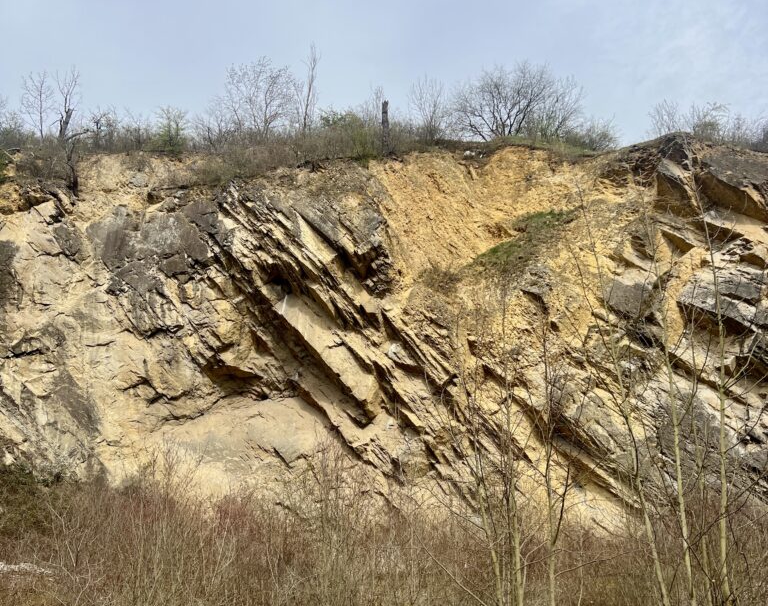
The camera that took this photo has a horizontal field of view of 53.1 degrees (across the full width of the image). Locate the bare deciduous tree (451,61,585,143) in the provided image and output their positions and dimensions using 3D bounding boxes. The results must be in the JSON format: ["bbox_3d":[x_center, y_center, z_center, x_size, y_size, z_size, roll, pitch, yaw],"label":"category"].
[{"bbox_3d":[5.902,-8.864,34.000,5.924,3.953,4.739,0,-13,0],"label":"bare deciduous tree"}]

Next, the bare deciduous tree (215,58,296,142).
[{"bbox_3d":[-5.764,-9.084,34.500,3.678,4.207,3.384,0,-13,0],"label":"bare deciduous tree"}]

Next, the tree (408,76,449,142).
[{"bbox_3d":[1.996,-8.702,34.500,1.794,3.277,1.794,0,-13,0],"label":"tree"}]

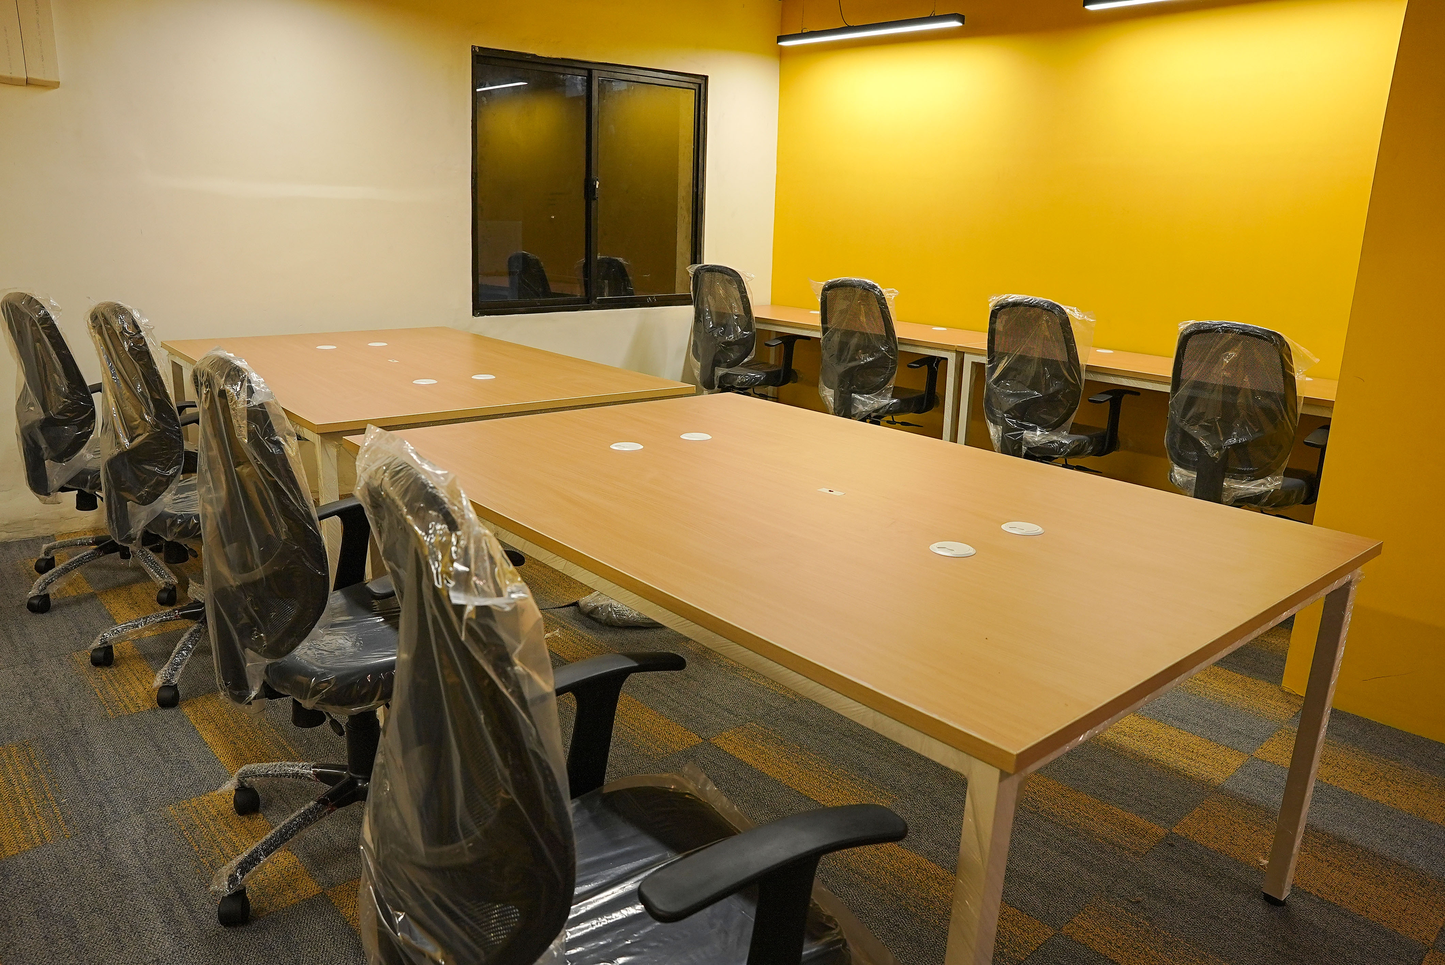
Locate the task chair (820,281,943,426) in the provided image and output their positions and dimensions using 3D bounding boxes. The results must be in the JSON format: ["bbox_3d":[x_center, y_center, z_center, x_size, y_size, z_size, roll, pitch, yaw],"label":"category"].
[{"bbox_3d":[0.745,-0.478,4.957,0.620,1.000,0.620,-11,20,-40],"label":"task chair"}]

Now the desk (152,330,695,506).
[{"bbox_3d":[-1.126,-0.059,3.607,1.200,0.750,1.800,-10,19,-38],"label":"desk"}]

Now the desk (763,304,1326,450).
[{"bbox_3d":[1.280,-0.313,4.902,0.600,0.750,3.600,-10,19,-38],"label":"desk"}]

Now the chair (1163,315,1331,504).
[{"bbox_3d":[1.847,-0.061,3.551,0.620,1.000,0.620,-7,18,-32],"label":"chair"}]

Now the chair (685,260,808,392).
[{"bbox_3d":[0.107,-0.650,5.515,0.620,1.000,0.620,-12,20,-42],"label":"chair"}]

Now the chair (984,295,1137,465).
[{"bbox_3d":[1.349,-0.251,4.190,0.620,1.000,0.620,-8,18,-34],"label":"chair"}]

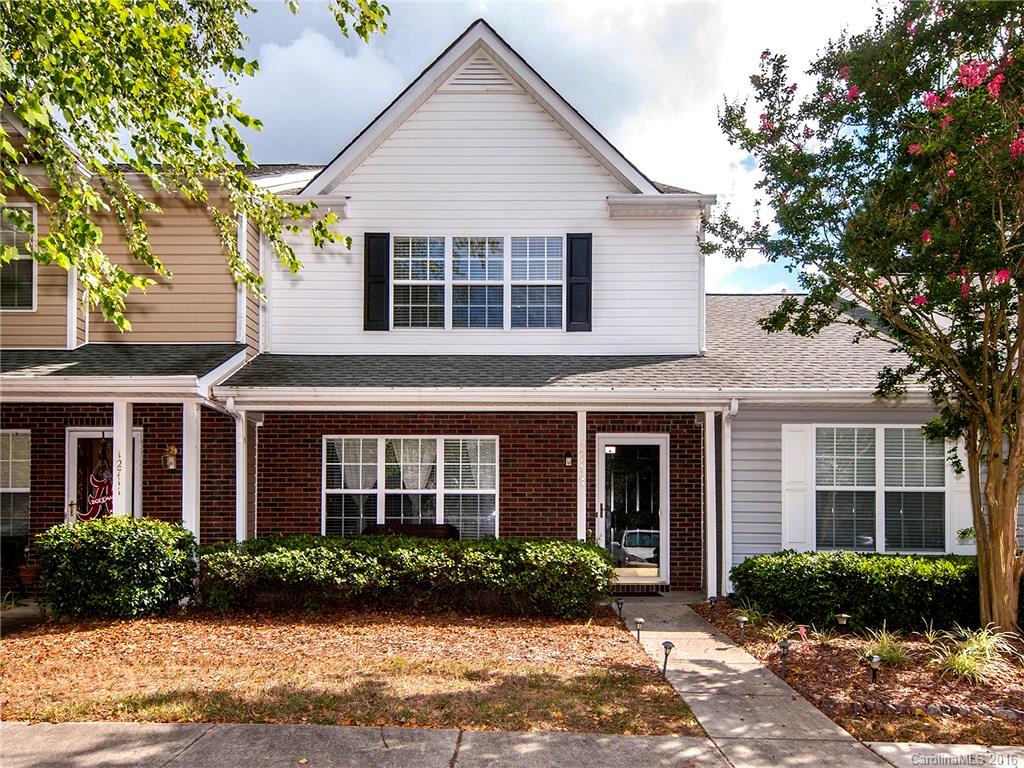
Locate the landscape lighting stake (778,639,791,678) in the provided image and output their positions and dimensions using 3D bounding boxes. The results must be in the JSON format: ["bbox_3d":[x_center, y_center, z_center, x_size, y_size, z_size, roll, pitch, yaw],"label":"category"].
[{"bbox_3d":[2.242,2.250,5.820,0.115,0.325,0.115,0,-3,0],"label":"landscape lighting stake"}]

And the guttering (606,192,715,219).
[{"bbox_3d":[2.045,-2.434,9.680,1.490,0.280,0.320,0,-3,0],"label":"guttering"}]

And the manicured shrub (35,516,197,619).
[{"bbox_3d":[-4.412,2.031,7.900,1.780,1.070,1.200,0,-3,0],"label":"manicured shrub"}]

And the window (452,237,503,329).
[{"bbox_3d":[-0.481,-1.415,9.900,0.720,1.290,0.100,0,-3,0],"label":"window"}]

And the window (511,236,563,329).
[{"bbox_3d":[0.342,-1.415,9.900,0.730,1.290,0.100,0,-3,0],"label":"window"}]

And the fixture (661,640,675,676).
[{"bbox_3d":[1.281,2.262,5.850,0.115,0.300,0.115,5,-2,0],"label":"fixture"}]

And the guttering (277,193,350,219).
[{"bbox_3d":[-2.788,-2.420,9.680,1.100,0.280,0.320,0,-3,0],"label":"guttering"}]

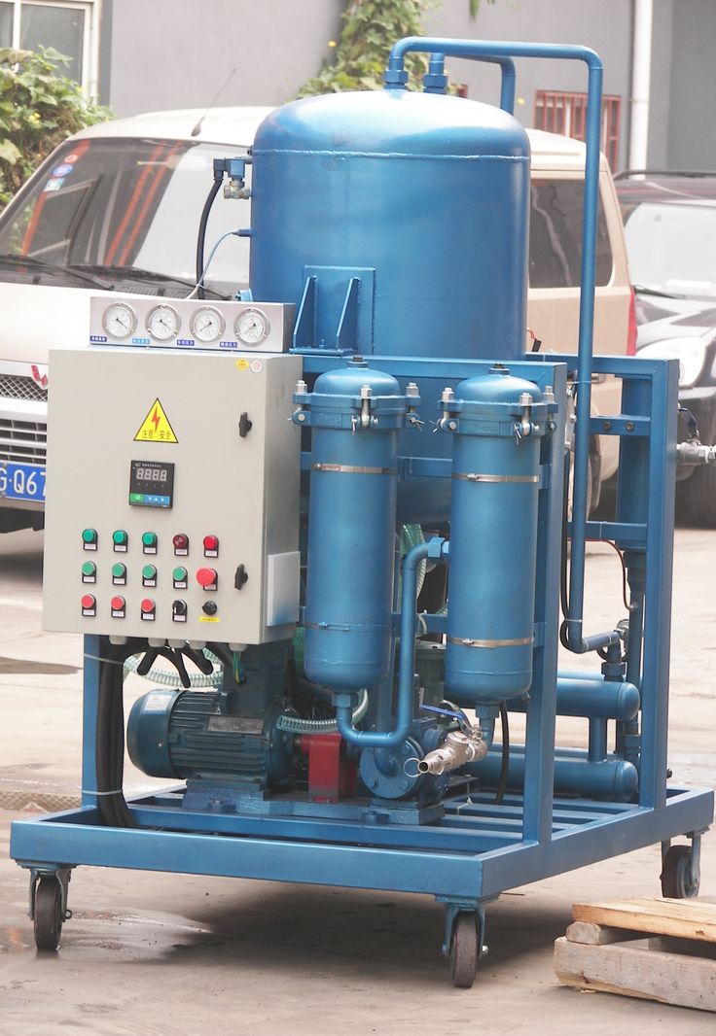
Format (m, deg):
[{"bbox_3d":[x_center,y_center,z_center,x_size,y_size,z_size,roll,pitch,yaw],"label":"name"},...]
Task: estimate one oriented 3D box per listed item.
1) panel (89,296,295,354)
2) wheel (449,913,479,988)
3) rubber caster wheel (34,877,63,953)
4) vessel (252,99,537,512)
[{"bbox_3d":[-0.350,-0.412,11.382,0.443,0.101,0.070,3,4,22],"label":"panel"},{"bbox_3d":[0.219,0.884,11.005,0.045,0.156,0.156,1,4,-3],"label":"wheel"},{"bbox_3d":[-0.653,0.838,11.361,0.045,0.156,0.156,2,4,3],"label":"rubber caster wheel"},{"bbox_3d":[0.065,-0.461,11.725,0.604,0.947,0.604,2,4,0],"label":"vessel"}]

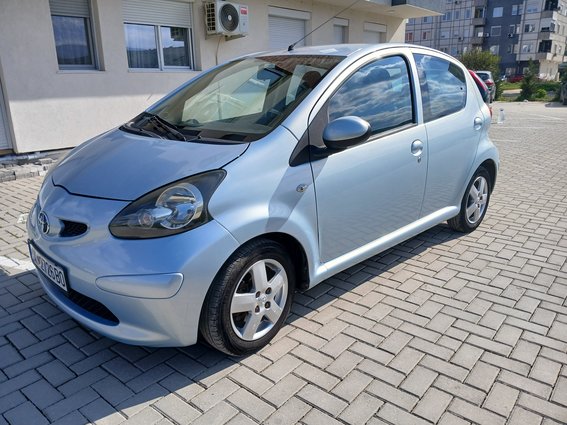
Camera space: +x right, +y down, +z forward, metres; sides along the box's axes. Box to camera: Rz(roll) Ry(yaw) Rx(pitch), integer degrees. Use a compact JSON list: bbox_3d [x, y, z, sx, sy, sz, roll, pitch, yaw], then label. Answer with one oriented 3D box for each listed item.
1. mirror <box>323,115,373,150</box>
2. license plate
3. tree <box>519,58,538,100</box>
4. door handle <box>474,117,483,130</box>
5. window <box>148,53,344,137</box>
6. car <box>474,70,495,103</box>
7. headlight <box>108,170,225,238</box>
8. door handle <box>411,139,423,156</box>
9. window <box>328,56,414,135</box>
[{"bbox_3d":[0.304,-0.375,2.036,0.140,0.155,0.210,-16,22,-41],"label":"mirror"},{"bbox_3d":[-1.118,0.241,2.021,0.020,0.115,0.520,-16,22,-41],"label":"license plate"},{"bbox_3d":[14.180,-7.702,24.667,1.150,2.350,1.150,7,18,26],"label":"tree"},{"bbox_3d":[1.503,-0.679,3.259,0.125,0.120,0.050,-16,22,-41],"label":"door handle"},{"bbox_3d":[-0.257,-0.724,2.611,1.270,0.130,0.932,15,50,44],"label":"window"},{"bbox_3d":[10.607,-6.903,23.527,1.750,1.550,4.100,5,18,20],"label":"car"},{"bbox_3d":[-0.468,-0.027,1.789,0.330,0.280,0.450,12,21,38],"label":"headlight"},{"bbox_3d":[0.824,-0.401,2.650,0.125,0.120,0.050,-16,22,-41],"label":"door handle"},{"bbox_3d":[0.484,-0.671,2.420,0.870,0.480,0.060,-16,7,-41],"label":"window"}]

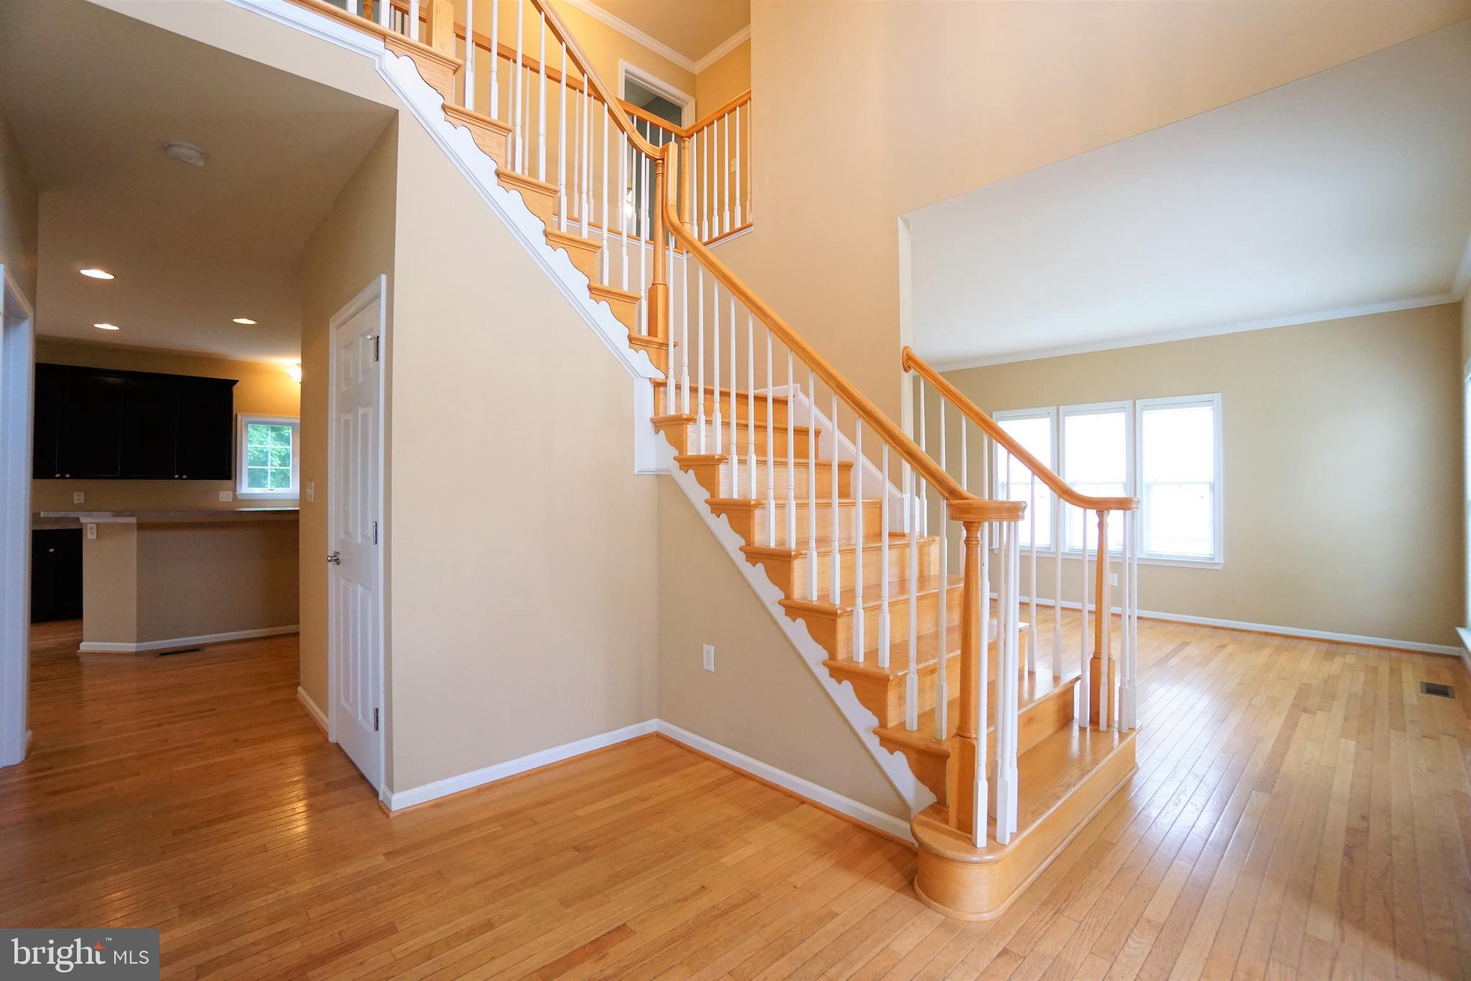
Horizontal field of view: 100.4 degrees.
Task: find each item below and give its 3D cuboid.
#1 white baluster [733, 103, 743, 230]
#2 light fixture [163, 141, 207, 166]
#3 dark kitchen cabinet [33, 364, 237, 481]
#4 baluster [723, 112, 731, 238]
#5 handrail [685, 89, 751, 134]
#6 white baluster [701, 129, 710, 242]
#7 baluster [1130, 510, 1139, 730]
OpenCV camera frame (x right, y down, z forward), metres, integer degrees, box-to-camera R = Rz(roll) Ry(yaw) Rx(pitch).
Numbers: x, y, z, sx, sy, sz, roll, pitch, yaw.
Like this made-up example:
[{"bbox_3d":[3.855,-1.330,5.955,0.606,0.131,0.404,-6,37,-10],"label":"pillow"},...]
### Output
[{"bbox_3d":[0.021,-2.236,4.246,0.034,0.855,0.034,0,0,-44],"label":"white baluster"},{"bbox_3d":[-2.397,-1.468,2.671,0.145,0.050,0.145,0,0,-44],"label":"light fixture"},{"bbox_3d":[-6.116,-0.647,6.234,1.600,1.075,0.340,0,0,-44],"label":"dark kitchen cabinet"},{"bbox_3d":[-0.060,-2.240,4.327,0.034,0.855,0.034,0,0,-44],"label":"baluster"},{"bbox_3d":[-0.127,-2.697,4.396,0.058,0.060,0.665,0,0,-44],"label":"handrail"},{"bbox_3d":[-0.216,-2.239,4.482,0.034,0.855,0.034,0,0,-44],"label":"white baluster"},{"bbox_3d":[1.753,0.567,2.704,0.034,0.965,0.034,0,0,-44],"label":"baluster"}]

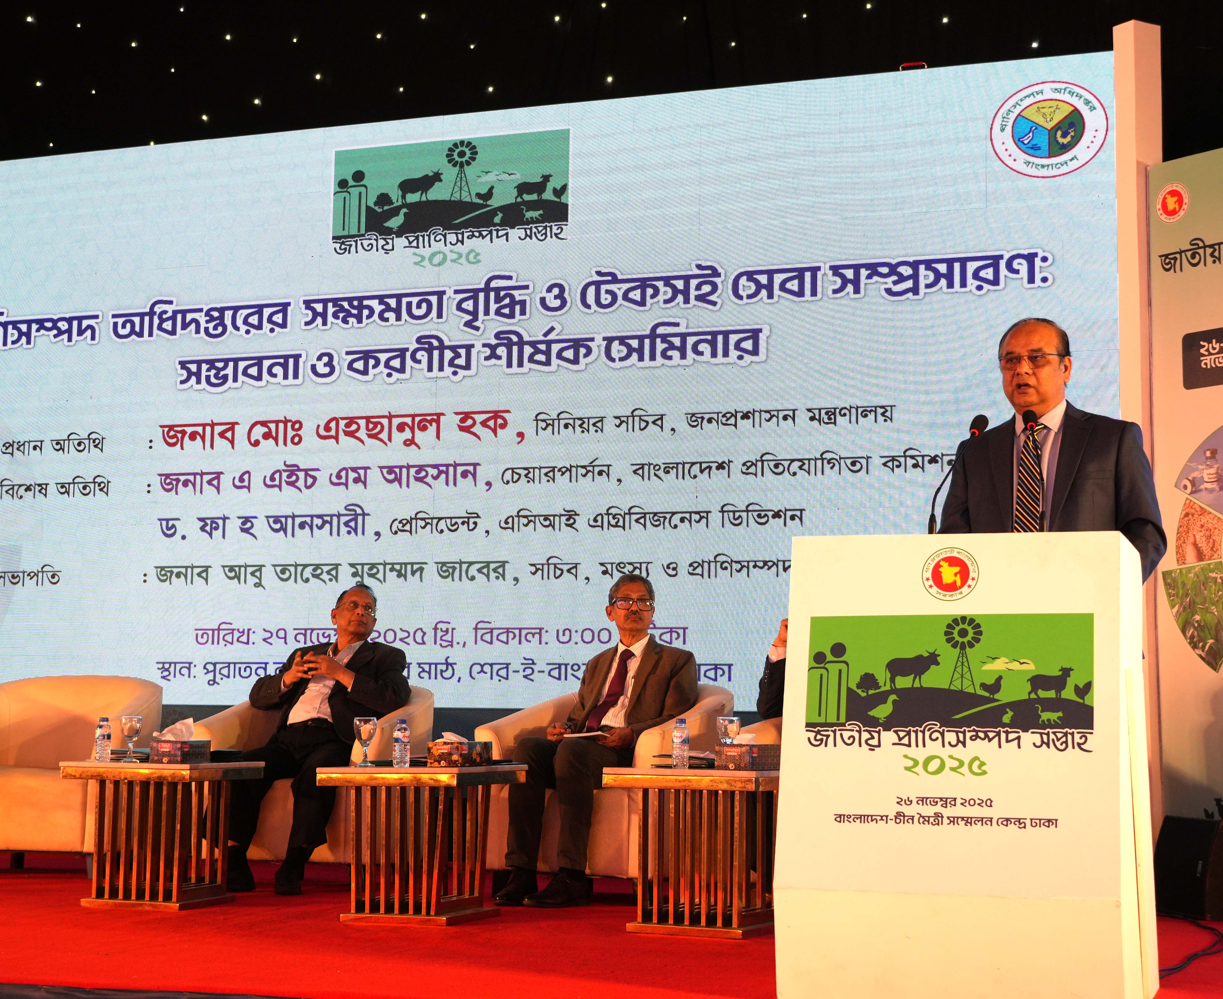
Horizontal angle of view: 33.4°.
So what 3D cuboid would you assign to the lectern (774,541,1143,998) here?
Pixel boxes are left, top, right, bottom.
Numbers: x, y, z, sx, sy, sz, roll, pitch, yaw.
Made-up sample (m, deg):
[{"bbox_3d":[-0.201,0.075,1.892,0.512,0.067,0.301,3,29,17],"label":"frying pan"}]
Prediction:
[{"bbox_3d":[0.838,0.628,4.821,0.775,1.065,0.600,-2,-7,20],"label":"lectern"}]

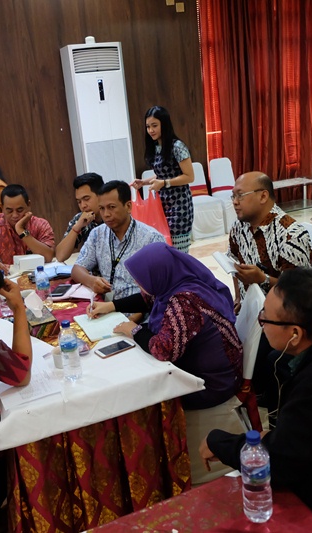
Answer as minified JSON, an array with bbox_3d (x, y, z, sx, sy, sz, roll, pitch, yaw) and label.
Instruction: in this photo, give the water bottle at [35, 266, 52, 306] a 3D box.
[{"bbox_3d":[-0.572,0.112,2.740,0.067,0.228,0.067,-13,19,-20],"label":"water bottle"}]

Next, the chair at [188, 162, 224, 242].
[{"bbox_3d":[0.554,-0.854,6.930,0.440,0.900,0.520,-12,18,-18],"label":"chair"}]

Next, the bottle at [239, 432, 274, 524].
[{"bbox_3d":[0.242,0.499,1.276,0.068,0.230,0.068,-5,17,2],"label":"bottle"}]

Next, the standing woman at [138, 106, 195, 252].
[{"bbox_3d":[0.124,-0.424,4.335,0.480,1.670,0.460,-19,21,-36],"label":"standing woman"}]

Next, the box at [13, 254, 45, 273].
[{"bbox_3d":[-0.832,-0.028,3.529,0.165,0.070,0.120,-7,17,-5],"label":"box"}]

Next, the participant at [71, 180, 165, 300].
[{"bbox_3d":[-0.220,0.126,3.277,0.560,1.250,0.720,-2,17,14],"label":"participant"}]

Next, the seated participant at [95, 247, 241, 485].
[{"bbox_3d":[0.081,0.443,2.378,0.680,1.130,0.560,-6,17,-1],"label":"seated participant"}]

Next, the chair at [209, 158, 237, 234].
[{"bbox_3d":[1.000,-0.945,7.082,0.440,0.900,0.520,-12,18,-18],"label":"chair"}]

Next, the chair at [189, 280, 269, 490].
[{"bbox_3d":[0.189,0.541,2.397,0.510,0.900,0.440,-10,17,-14],"label":"chair"}]

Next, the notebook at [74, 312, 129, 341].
[{"bbox_3d":[-0.213,0.266,2.367,0.215,0.015,0.285,-13,18,-23],"label":"notebook"}]

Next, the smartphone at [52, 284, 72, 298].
[{"bbox_3d":[-0.507,0.127,2.852,0.080,0.010,0.160,-2,17,13],"label":"smartphone"}]

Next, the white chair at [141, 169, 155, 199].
[{"bbox_3d":[0.145,-0.737,6.602,0.450,0.900,0.520,-13,18,-21],"label":"white chair"}]

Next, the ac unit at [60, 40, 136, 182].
[{"bbox_3d":[-0.624,-1.434,6.182,0.600,2.100,0.370,-13,18,-21],"label":"ac unit"}]

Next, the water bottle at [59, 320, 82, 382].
[{"bbox_3d":[-0.326,0.306,1.978,0.066,0.235,0.066,-5,17,2],"label":"water bottle"}]

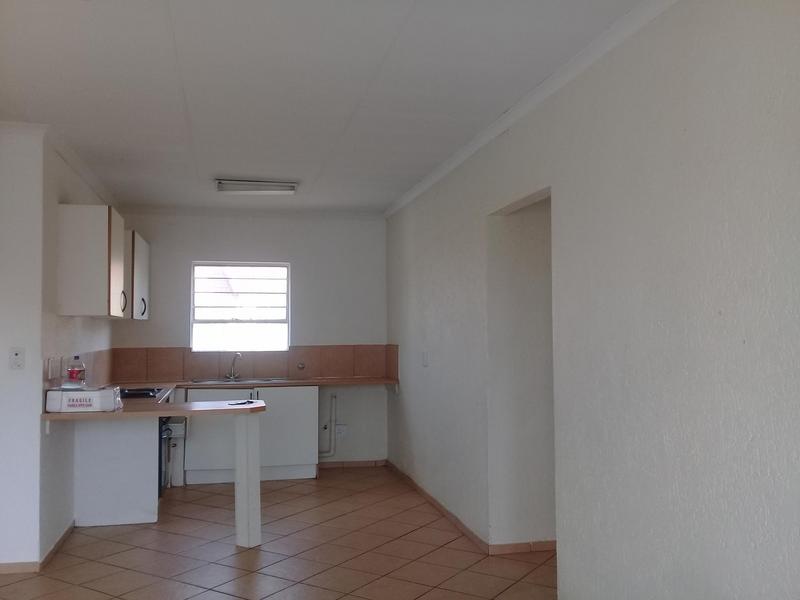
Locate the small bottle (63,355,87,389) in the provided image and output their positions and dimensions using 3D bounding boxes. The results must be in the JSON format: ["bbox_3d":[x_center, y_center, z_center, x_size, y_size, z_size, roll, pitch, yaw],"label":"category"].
[{"bbox_3d":[-2.067,0.459,4.568,0.126,0.223,0.126,0,-3,-13],"label":"small bottle"}]

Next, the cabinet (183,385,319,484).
[{"bbox_3d":[-1.396,1.253,6.777,1.187,0.876,0.477,0,-3,-13],"label":"cabinet"}]

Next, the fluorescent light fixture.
[{"bbox_3d":[-1.190,-0.927,5.947,0.653,0.083,0.142,0,-3,-13],"label":"fluorescent light fixture"}]

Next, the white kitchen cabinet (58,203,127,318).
[{"bbox_3d":[-2.106,-0.245,4.916,0.322,0.722,0.594,0,-3,-13],"label":"white kitchen cabinet"}]

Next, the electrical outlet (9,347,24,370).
[{"bbox_3d":[-2.235,0.343,4.172,0.089,0.128,0.015,0,-3,-13],"label":"electrical outlet"}]

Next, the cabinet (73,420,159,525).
[{"bbox_3d":[-2.117,1.202,5.487,0.570,0.873,0.619,0,-3,-13],"label":"cabinet"}]

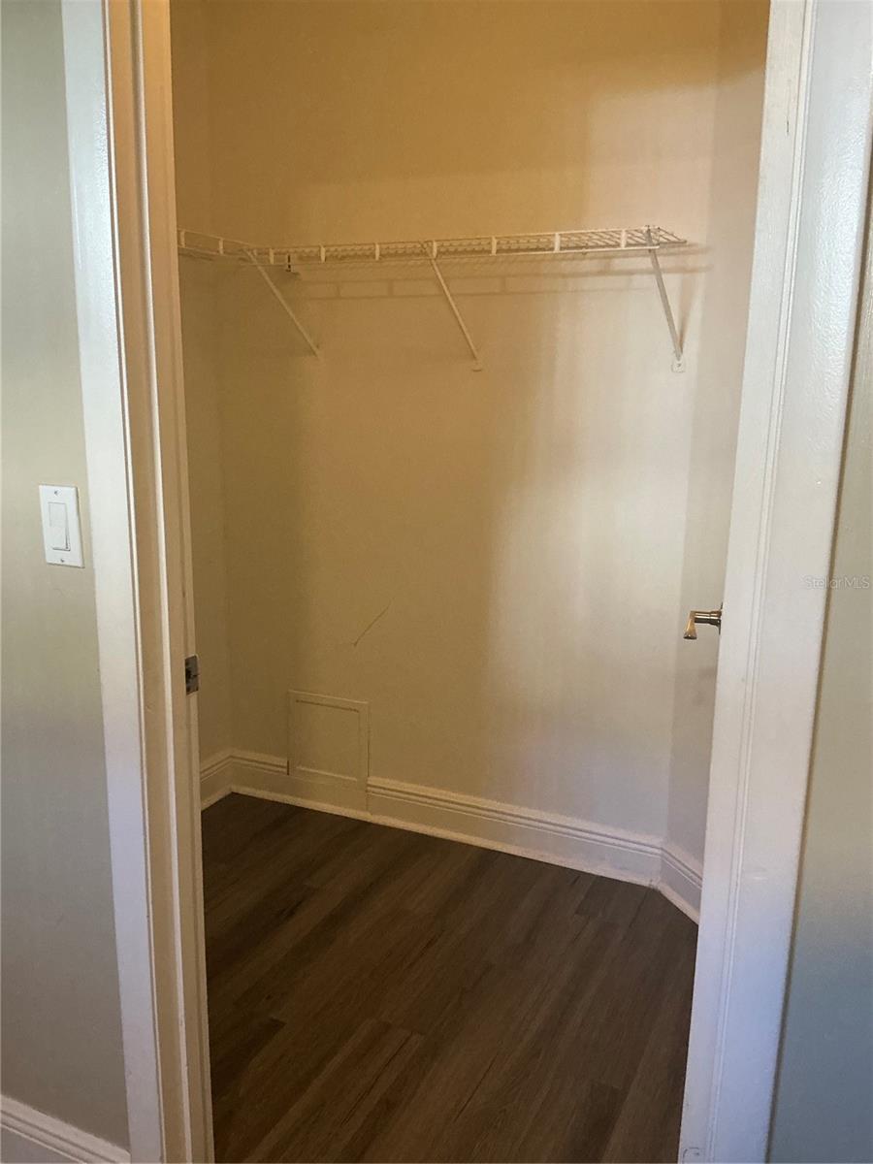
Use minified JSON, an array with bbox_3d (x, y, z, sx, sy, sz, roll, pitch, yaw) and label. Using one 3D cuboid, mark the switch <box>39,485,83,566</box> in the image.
[{"bbox_3d":[-0.531,-0.079,1.324,0.071,0.115,0.012,6,13,24],"label":"switch"}]

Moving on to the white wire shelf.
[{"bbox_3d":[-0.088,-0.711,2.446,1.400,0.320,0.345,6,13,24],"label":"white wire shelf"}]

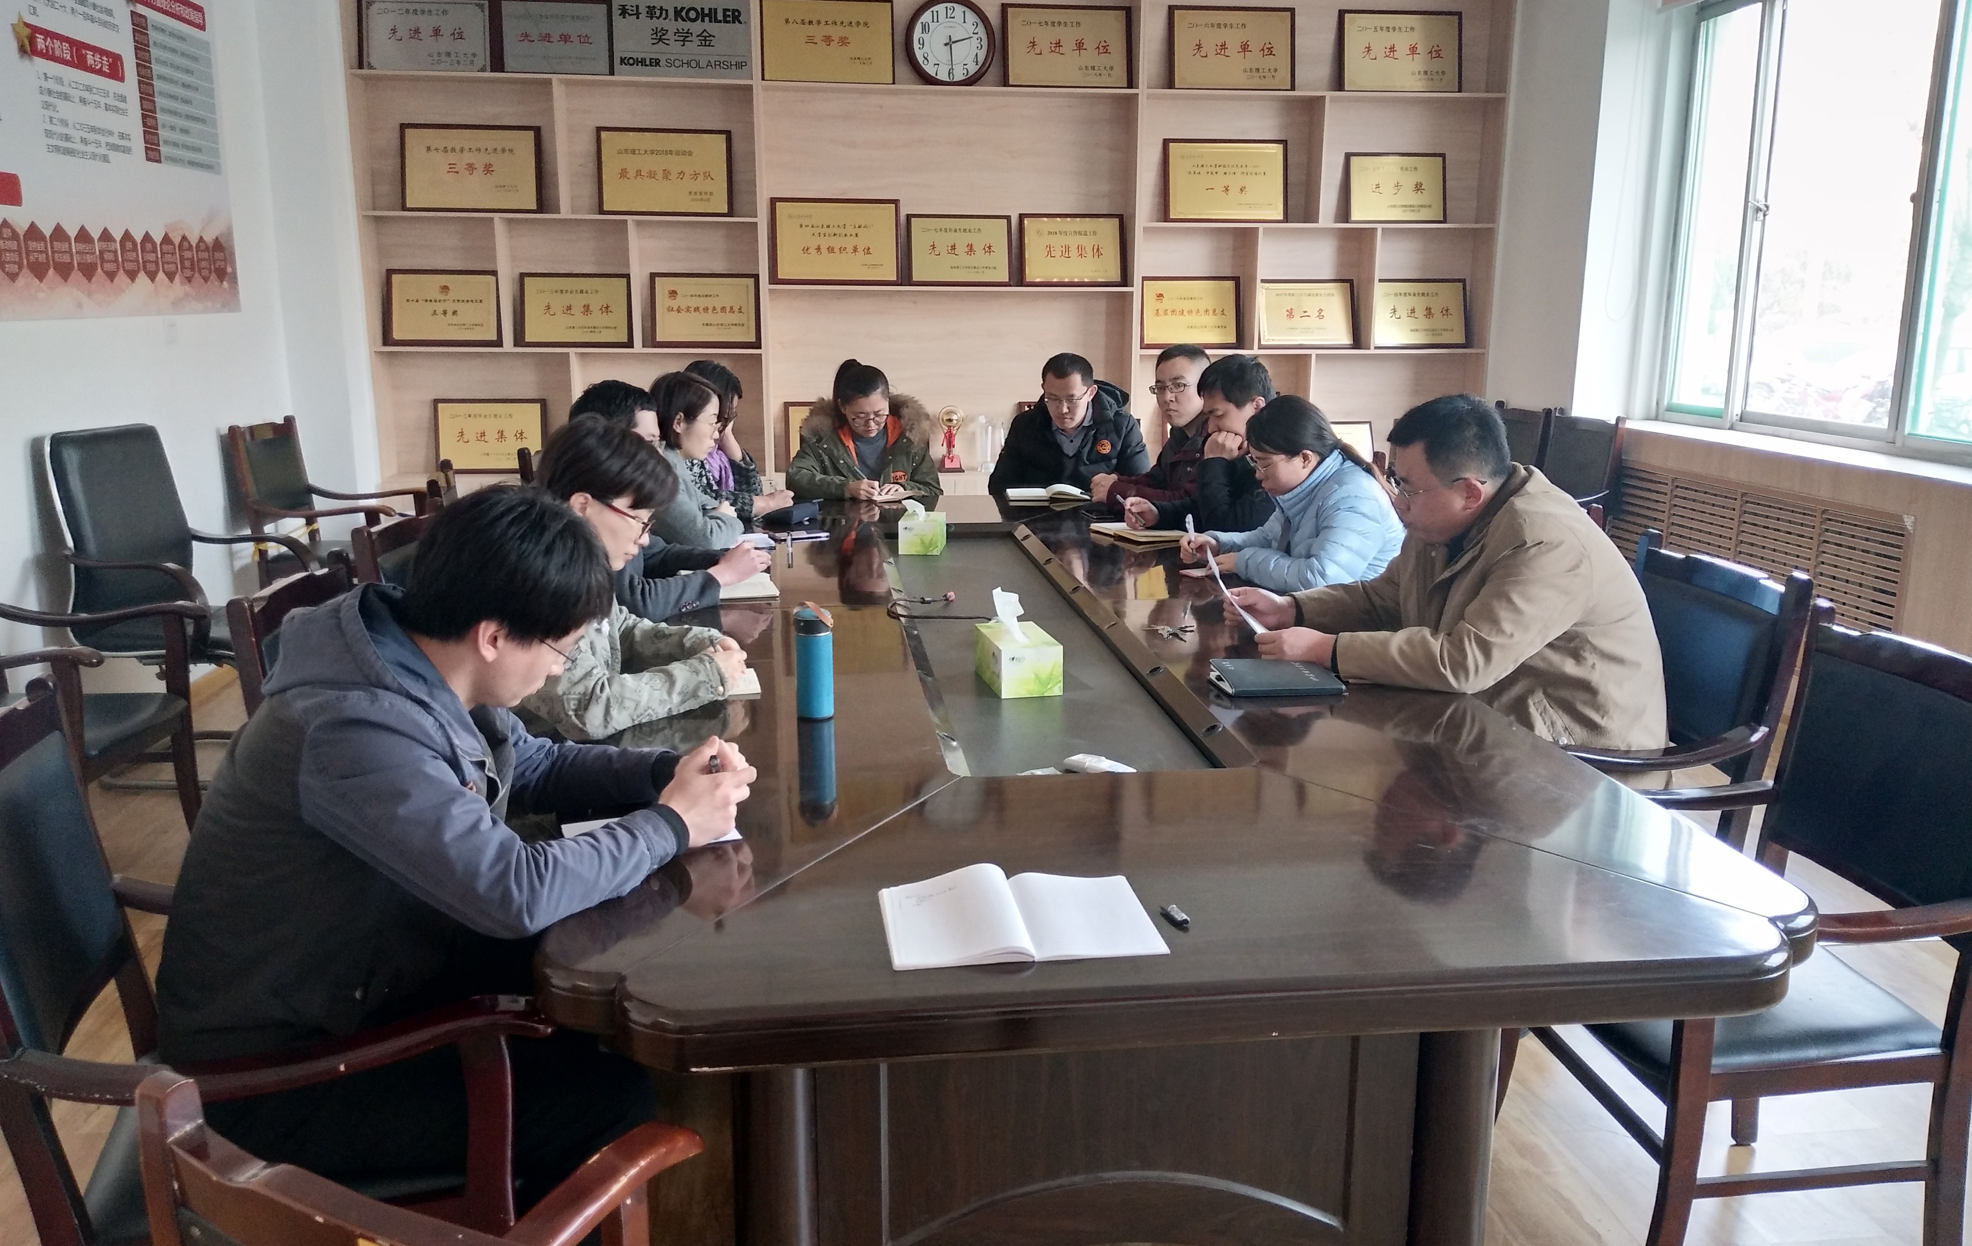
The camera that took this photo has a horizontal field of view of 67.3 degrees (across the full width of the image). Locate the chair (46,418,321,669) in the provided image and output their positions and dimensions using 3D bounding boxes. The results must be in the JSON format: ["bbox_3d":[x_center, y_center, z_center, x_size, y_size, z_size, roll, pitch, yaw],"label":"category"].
[{"bbox_3d":[-2.455,-0.054,4.518,0.620,1.030,0.570,3,13,12],"label":"chair"}]

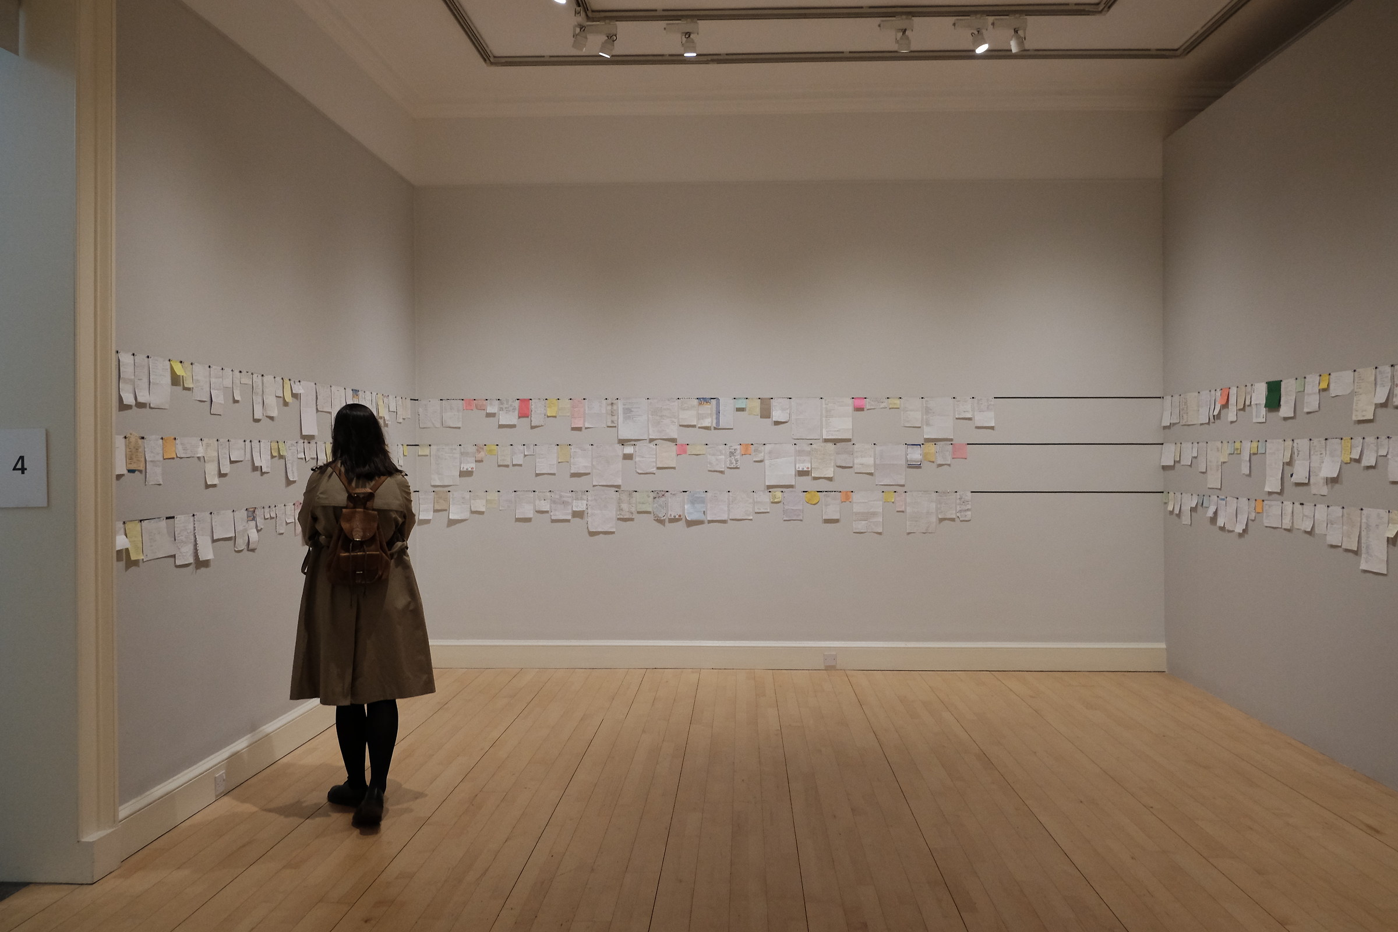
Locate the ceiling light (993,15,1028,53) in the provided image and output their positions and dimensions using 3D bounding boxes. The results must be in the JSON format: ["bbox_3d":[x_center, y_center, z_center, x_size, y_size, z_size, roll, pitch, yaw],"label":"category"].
[{"bbox_3d":[1.851,-2.563,6.235,0.213,0.225,0.130,0,1,8],"label":"ceiling light"}]

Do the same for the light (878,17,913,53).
[{"bbox_3d":[1.137,-2.487,6.048,0.205,0.190,0.090,0,0,2],"label":"light"}]

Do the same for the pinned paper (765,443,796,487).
[{"bbox_3d":[0.580,-0.011,7.472,0.210,0.297,0.015,0,0,2],"label":"pinned paper"}]

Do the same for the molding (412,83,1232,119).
[{"bbox_3d":[0.824,-2.630,7.508,5.838,0.164,0.130,0,1,2],"label":"molding"}]

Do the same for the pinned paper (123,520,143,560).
[{"bbox_3d":[-2.237,0.297,4.162,0.035,0.155,0.102,0,0,3],"label":"pinned paper"}]

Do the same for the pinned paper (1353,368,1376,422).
[{"bbox_3d":[3.221,-0.343,5.073,0.010,0.247,0.168,0,1,2],"label":"pinned paper"}]

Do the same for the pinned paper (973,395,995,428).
[{"bbox_3d":[2.058,-0.387,7.546,0.146,0.210,0.010,0,1,2],"label":"pinned paper"}]

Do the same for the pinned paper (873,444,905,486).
[{"bbox_3d":[1.357,-0.009,7.443,0.210,0.297,0.015,0,0,2],"label":"pinned paper"}]

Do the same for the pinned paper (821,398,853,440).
[{"bbox_3d":[0.984,-0.338,7.454,0.210,0.297,0.015,0,0,2],"label":"pinned paper"}]

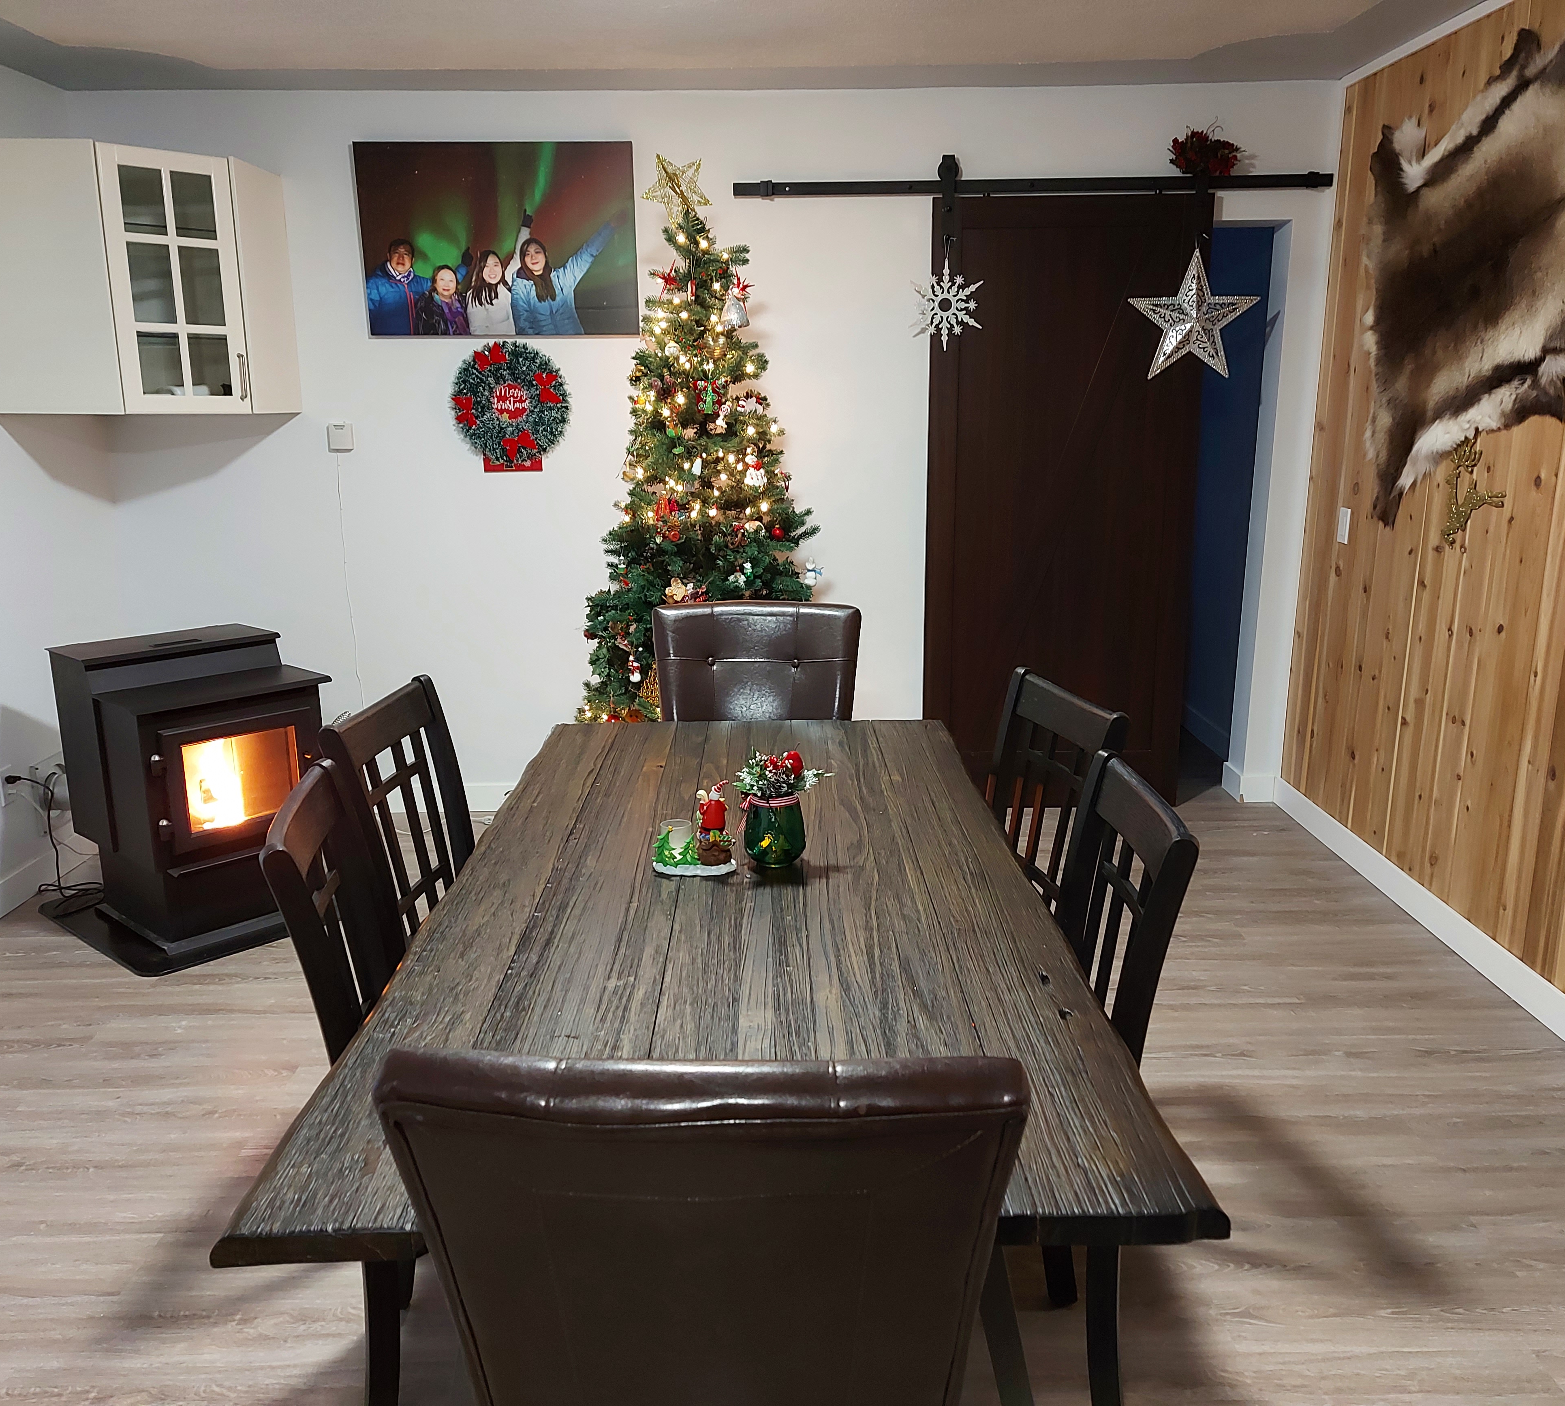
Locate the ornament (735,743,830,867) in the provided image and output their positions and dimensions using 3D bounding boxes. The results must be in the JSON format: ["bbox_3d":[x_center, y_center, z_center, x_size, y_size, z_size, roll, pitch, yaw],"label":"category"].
[{"bbox_3d":[-0.005,0.164,2.093,0.148,0.183,0.133,-1,14,-1],"label":"ornament"}]

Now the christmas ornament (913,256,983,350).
[{"bbox_3d":[0.548,-1.324,4.309,0.240,0.303,0.020,-1,14,0],"label":"christmas ornament"}]

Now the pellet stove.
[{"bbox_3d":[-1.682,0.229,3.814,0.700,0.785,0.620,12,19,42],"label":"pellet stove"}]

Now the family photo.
[{"bbox_3d":[-0.936,-1.529,4.289,0.895,0.607,0.035,-1,14,-1],"label":"family photo"}]

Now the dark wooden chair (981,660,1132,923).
[{"bbox_3d":[0.284,0.459,2.442,0.530,0.960,0.440,-4,14,-14],"label":"dark wooden chair"}]

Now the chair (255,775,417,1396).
[{"bbox_3d":[-0.398,0.587,1.938,0.530,0.960,0.440,-2,14,-8],"label":"chair"}]

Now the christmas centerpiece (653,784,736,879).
[{"bbox_3d":[-0.142,0.195,2.100,0.138,0.148,0.090,-1,14,0],"label":"christmas centerpiece"}]

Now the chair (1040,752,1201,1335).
[{"bbox_3d":[0.285,0.599,1.935,0.510,0.965,0.430,-1,14,0],"label":"chair"}]

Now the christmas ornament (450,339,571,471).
[{"bbox_3d":[-0.924,-1.015,4.442,0.410,0.435,0.070,-1,14,0],"label":"christmas ornament"}]

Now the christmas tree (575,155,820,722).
[{"bbox_3d":[-0.258,-0.553,4.061,0.930,2.170,0.930,-1,14,-1],"label":"christmas tree"}]

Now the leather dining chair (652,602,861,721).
[{"bbox_3d":[-0.051,0.318,2.980,0.485,1.020,0.620,-1,14,0],"label":"leather dining chair"}]

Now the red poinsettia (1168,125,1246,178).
[{"bbox_3d":[1.376,-1.794,4.214,0.248,0.162,0.160,-1,14,0],"label":"red poinsettia"}]

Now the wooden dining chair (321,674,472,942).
[{"bbox_3d":[-0.475,0.469,2.424,0.530,0.960,0.440,1,14,7],"label":"wooden dining chair"}]

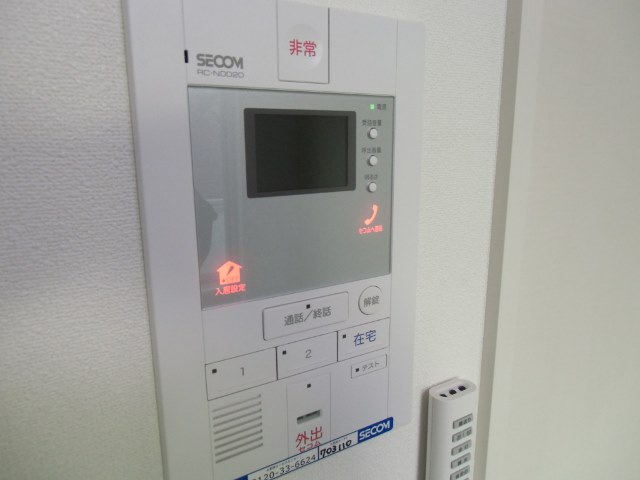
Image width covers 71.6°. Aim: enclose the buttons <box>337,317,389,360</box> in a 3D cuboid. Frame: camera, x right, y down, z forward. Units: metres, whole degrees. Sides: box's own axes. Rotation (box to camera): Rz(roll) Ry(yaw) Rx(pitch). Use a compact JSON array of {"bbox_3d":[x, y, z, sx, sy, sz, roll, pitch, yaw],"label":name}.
[{"bbox_3d":[0.034,0.076,0.338,0.048,0.025,0.005,-8,14,-29],"label":"buttons"}]

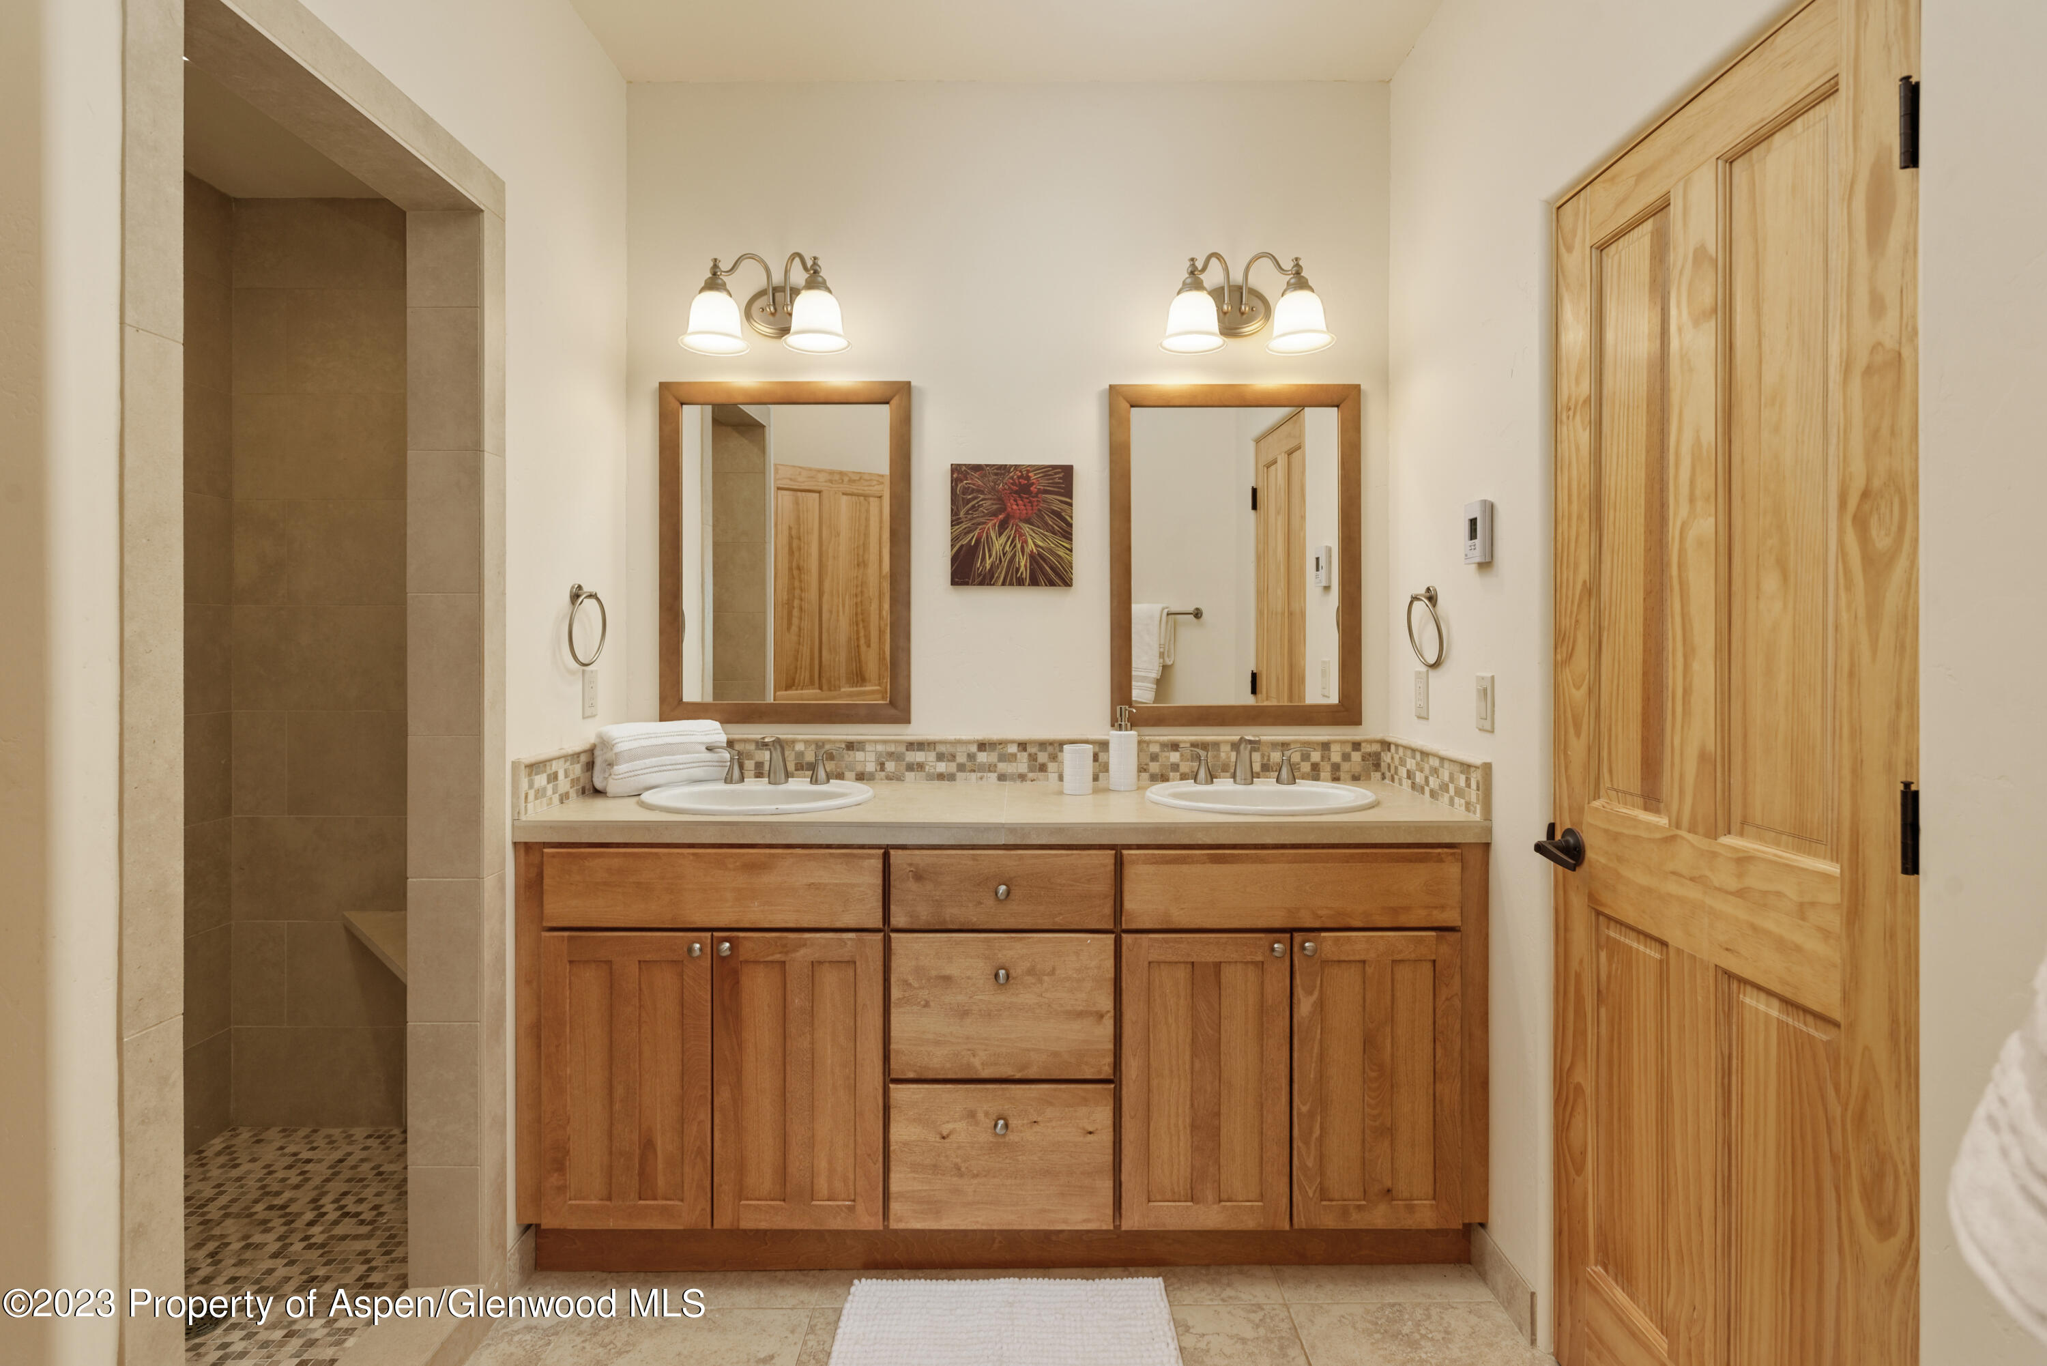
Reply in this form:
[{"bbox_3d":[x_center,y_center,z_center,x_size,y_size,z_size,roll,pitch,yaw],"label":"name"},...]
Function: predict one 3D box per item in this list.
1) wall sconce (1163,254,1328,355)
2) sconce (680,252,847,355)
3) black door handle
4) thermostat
[{"bbox_3d":[0.534,-0.925,2.330,0.410,0.240,0.220,0,1,0],"label":"wall sconce"},{"bbox_3d":[-0.610,-0.925,2.330,0.410,0.240,0.220,0,1,0],"label":"sconce"},{"bbox_3d":[0.906,0.285,1.608,0.067,0.067,0.145,0,1,0],"label":"black door handle"},{"bbox_3d":[0.913,-0.302,1.937,0.025,0.123,0.073,0,1,0],"label":"thermostat"}]

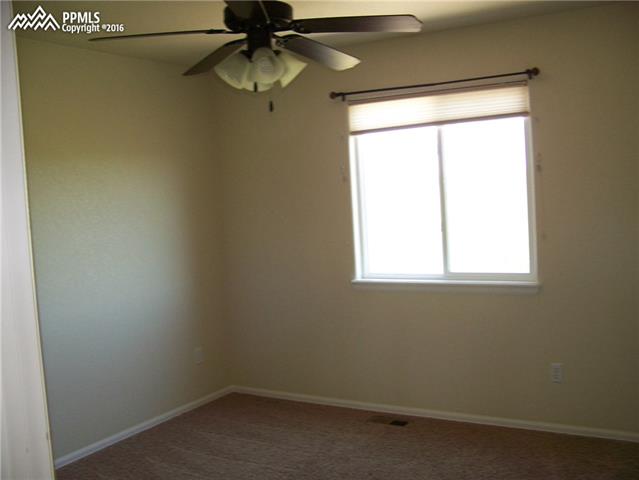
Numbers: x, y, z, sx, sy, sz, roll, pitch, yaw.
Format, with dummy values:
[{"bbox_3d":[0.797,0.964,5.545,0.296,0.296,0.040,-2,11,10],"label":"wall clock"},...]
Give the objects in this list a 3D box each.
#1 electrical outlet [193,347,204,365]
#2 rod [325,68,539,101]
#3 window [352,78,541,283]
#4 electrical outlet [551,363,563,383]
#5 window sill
[{"bbox_3d":[-0.869,0.845,4.699,0.010,0.116,0.072,-1,4,31],"label":"electrical outlet"},{"bbox_3d":[0.660,-0.944,3.966,1.350,0.055,0.090,-1,4,31],"label":"rod"},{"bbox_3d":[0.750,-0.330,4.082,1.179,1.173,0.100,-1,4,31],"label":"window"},{"bbox_3d":[1.377,0.774,3.753,0.072,0.116,0.010,-1,4,31],"label":"electrical outlet"},{"bbox_3d":[0.772,0.291,4.099,1.240,0.052,0.110,-1,4,31],"label":"window sill"}]

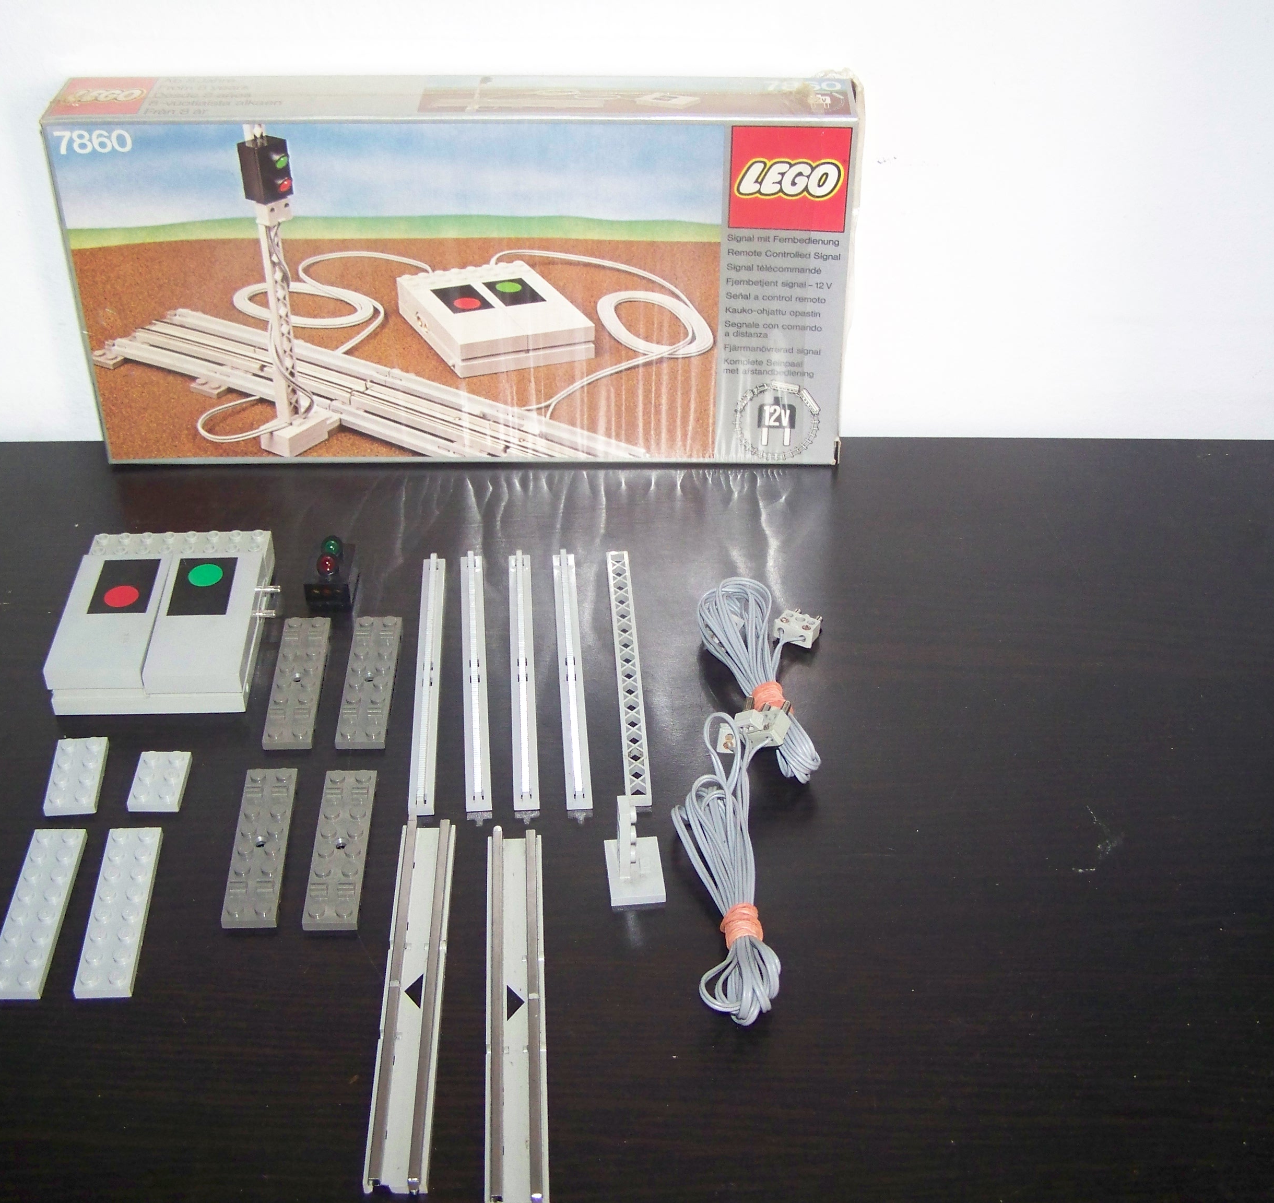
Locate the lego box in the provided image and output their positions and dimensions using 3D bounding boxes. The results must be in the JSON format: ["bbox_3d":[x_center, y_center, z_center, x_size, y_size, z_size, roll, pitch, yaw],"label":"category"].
[{"bbox_3d":[-0.066,-0.125,0.681,0.289,0.145,0.040,0,39,-1],"label":"lego box"}]

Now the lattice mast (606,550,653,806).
[{"bbox_3d":[-0.003,0.023,0.612,0.008,0.004,0.128,-2,39,-3],"label":"lattice mast"}]

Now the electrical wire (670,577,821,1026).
[{"bbox_3d":[0.037,0.052,0.568,0.049,0.016,0.200,4,39,3],"label":"electrical wire"}]

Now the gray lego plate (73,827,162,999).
[{"bbox_3d":[-0.154,0.092,0.527,0.016,0.005,0.064,-2,39,-3],"label":"gray lego plate"}]

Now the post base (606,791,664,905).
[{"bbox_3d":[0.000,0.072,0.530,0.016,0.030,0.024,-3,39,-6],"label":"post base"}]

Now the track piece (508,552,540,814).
[{"bbox_3d":[-0.039,0.024,0.608,0.008,0.007,0.128,-2,39,-4],"label":"track piece"}]

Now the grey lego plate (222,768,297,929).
[{"bbox_3d":[-0.117,0.075,0.547,0.016,0.005,0.064,-2,39,-2],"label":"grey lego plate"}]

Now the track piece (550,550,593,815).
[{"bbox_3d":[-0.023,0.023,0.610,0.008,0.006,0.128,-2,39,-3],"label":"track piece"}]

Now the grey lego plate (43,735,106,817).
[{"bbox_3d":[-0.180,0.056,0.566,0.016,0.005,0.032,-3,39,-5],"label":"grey lego plate"}]

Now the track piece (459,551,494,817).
[{"bbox_3d":[-0.056,0.024,0.609,0.008,0.006,0.128,-3,39,-4],"label":"track piece"}]

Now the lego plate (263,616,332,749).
[{"bbox_3d":[-0.116,0.027,0.606,0.016,0.005,0.064,-1,39,-2],"label":"lego plate"}]

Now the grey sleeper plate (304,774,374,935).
[{"bbox_3d":[-0.092,0.076,0.546,0.016,0.005,0.064,-1,39,-1],"label":"grey sleeper plate"}]

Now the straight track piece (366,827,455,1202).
[{"bbox_3d":[-0.063,0.109,0.501,0.016,0.006,0.130,0,38,-2],"label":"straight track piece"}]

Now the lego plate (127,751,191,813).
[{"bbox_3d":[-0.153,0.057,0.564,0.016,0.005,0.024,0,38,-2],"label":"lego plate"}]

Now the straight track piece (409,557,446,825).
[{"bbox_3d":[-0.072,0.025,0.606,0.008,0.007,0.128,-1,39,-3],"label":"straight track piece"}]

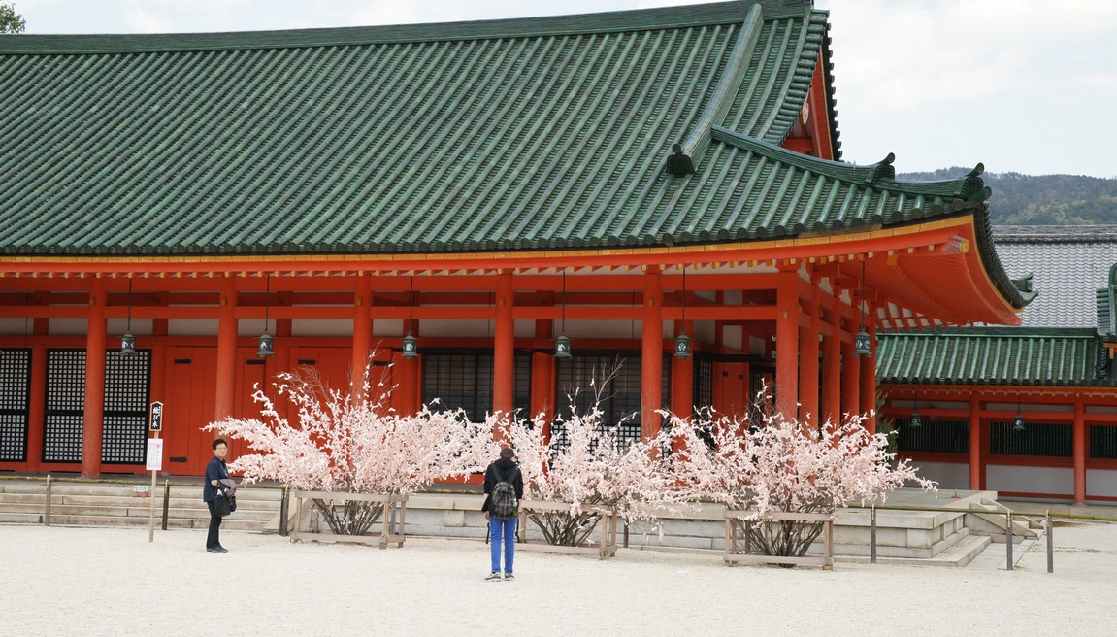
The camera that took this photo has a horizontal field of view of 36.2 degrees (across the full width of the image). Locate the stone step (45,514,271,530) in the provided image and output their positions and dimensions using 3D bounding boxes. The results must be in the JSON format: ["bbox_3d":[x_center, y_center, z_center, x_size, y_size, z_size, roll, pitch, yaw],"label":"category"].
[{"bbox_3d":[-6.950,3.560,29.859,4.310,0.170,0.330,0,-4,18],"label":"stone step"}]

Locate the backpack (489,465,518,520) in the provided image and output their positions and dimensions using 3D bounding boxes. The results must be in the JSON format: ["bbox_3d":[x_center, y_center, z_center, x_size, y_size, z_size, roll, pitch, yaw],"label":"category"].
[{"bbox_3d":[-0.658,2.128,20.850,0.330,0.600,0.240,1,-4,-3],"label":"backpack"}]

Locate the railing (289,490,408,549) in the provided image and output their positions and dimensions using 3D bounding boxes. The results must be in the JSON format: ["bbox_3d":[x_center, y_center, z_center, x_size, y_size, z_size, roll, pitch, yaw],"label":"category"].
[{"bbox_3d":[-3.295,3.161,26.928,1.663,0.805,0.630,0,-4,18],"label":"railing"}]

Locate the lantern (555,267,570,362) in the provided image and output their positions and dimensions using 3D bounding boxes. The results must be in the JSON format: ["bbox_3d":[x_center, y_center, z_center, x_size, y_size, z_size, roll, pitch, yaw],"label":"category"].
[{"bbox_3d":[0.084,-0.068,29.367,0.300,1.557,0.300,1,-4,0],"label":"lantern"}]

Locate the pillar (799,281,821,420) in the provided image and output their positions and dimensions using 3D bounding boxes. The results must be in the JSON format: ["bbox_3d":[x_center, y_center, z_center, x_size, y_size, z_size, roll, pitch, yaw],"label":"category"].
[{"bbox_3d":[4.646,1.331,31.685,0.370,3.986,0.370,0,-4,18],"label":"pillar"}]

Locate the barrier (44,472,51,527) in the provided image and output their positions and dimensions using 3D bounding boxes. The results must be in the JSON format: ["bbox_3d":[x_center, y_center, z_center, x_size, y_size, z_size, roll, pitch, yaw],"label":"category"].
[{"bbox_3d":[-8.970,3.209,30.016,0.100,0.880,0.100,0,-4,18],"label":"barrier"}]

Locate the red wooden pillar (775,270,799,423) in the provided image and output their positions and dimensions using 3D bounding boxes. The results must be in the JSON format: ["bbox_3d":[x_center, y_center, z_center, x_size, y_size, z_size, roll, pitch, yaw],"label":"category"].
[{"bbox_3d":[3.960,1.178,29.594,0.370,3.986,0.370,0,-4,18],"label":"red wooden pillar"}]

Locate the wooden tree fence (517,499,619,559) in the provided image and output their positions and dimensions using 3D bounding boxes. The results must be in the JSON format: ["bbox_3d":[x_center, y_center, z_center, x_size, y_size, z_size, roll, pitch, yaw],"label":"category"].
[{"bbox_3d":[0.136,3.109,25.250,1.370,0.780,0.620,0,-4,18],"label":"wooden tree fence"}]

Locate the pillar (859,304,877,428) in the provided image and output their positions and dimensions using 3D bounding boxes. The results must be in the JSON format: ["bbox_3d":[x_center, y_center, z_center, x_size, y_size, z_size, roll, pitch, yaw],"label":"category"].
[{"bbox_3d":[6.820,1.746,37.702,0.360,3.850,0.360,0,-4,18],"label":"pillar"}]

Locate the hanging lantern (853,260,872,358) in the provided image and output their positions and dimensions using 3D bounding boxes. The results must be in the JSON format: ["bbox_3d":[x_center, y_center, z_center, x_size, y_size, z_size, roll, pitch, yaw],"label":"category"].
[{"bbox_3d":[4.903,-0.149,27.553,0.310,1.560,0.310,0,-4,18],"label":"hanging lantern"}]

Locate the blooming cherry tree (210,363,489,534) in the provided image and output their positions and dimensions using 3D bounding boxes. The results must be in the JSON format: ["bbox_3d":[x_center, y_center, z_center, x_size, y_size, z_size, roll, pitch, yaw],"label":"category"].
[{"bbox_3d":[-3.231,2.088,26.429,4.100,2.750,3.000,1,-3,0],"label":"blooming cherry tree"}]

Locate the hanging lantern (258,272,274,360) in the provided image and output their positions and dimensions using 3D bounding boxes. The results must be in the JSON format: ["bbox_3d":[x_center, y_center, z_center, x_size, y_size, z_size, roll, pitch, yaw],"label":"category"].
[{"bbox_3d":[-5.305,-0.037,31.127,0.300,1.508,0.300,0,-4,18],"label":"hanging lantern"}]

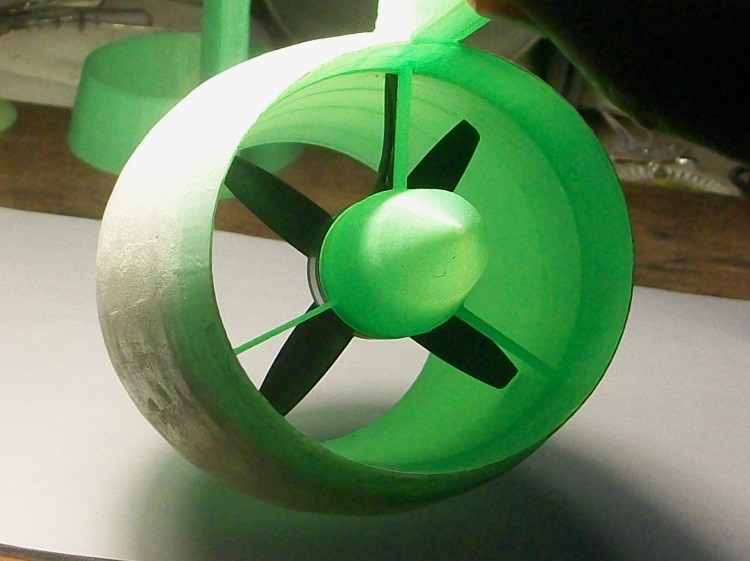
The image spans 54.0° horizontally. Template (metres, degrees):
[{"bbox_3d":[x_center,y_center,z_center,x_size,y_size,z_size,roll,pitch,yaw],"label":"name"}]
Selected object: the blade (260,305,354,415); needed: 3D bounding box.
[{"bbox_3d":[-0.017,0.022,0.161,0.011,0.004,0.029,33,73,5],"label":"blade"}]

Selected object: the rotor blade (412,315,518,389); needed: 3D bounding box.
[{"bbox_3d":[0.021,0.016,0.177,0.029,0.011,0.004,39,3,-14],"label":"rotor blade"}]

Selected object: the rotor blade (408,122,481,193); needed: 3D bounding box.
[{"bbox_3d":[0.015,-0.025,0.179,0.004,0.011,0.029,12,62,52],"label":"rotor blade"}]

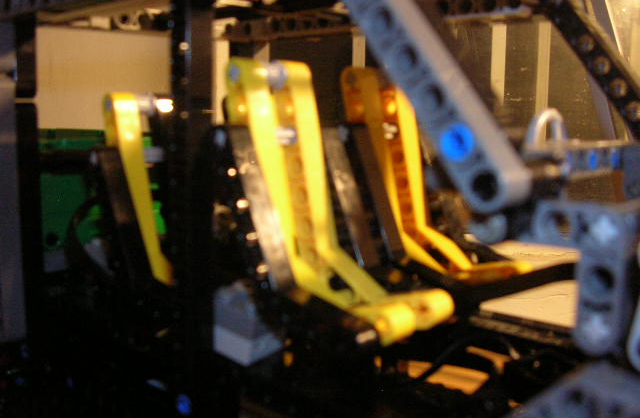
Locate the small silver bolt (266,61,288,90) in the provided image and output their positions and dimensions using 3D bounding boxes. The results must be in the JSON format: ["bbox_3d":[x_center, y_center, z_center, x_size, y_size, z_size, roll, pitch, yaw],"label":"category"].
[{"bbox_3d":[-0.013,-0.035,0.177,0.007,0.007,0.008,-12,-2,44],"label":"small silver bolt"}]

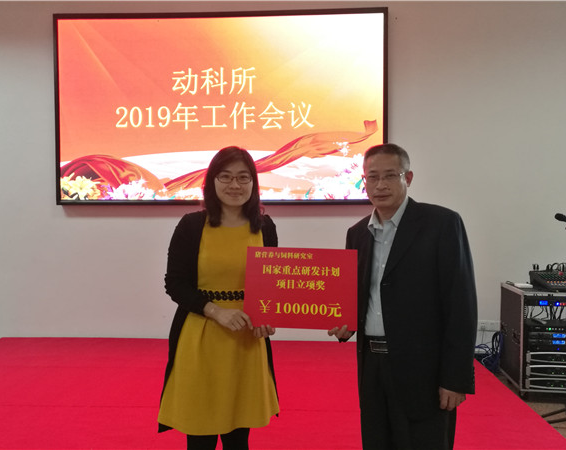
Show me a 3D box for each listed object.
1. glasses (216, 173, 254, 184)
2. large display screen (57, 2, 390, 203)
[{"bbox_3d":[-0.182,-0.171,1.756,0.136,0.042,0.138,0,3,-6],"label":"glasses"},{"bbox_3d":[-0.614,-1.122,4.554,3.230,1.855,0.100,0,2,3],"label":"large display screen"}]

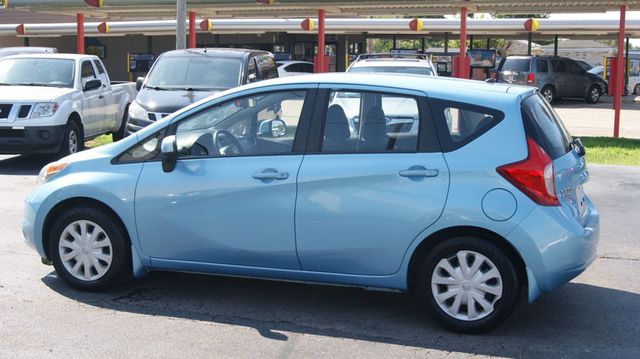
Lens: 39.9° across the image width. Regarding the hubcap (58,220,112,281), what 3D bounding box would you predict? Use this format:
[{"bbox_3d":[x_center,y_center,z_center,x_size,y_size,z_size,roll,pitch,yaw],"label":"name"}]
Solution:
[{"bbox_3d":[-1.594,0.485,6.016,0.410,0.410,0.060,3,8,19],"label":"hubcap"}]

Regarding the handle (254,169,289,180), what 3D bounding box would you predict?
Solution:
[{"bbox_3d":[-0.303,-0.019,5.452,0.240,0.050,0.055,3,8,19],"label":"handle"}]

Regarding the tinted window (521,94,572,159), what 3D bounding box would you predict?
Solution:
[{"bbox_3d":[1.498,-0.372,5.639,0.140,0.430,1.120,-24,-2,21],"label":"tinted window"}]

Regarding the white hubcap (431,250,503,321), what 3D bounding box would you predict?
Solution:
[{"bbox_3d":[0.860,0.616,5.126,0.415,0.415,0.060,3,8,20],"label":"white hubcap"}]

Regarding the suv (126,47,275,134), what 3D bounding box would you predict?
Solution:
[{"bbox_3d":[-1.805,-1.263,14.924,1.750,1.870,4.700,1,7,5],"label":"suv"}]

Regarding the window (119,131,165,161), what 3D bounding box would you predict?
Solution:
[{"bbox_3d":[-1.176,-0.229,5.860,0.350,0.235,0.070,2,-11,25],"label":"window"}]

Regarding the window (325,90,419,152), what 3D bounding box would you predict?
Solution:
[{"bbox_3d":[0.321,-0.350,5.381,0.590,0.380,0.050,3,-11,19],"label":"window"}]

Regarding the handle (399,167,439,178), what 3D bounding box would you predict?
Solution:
[{"bbox_3d":[0.578,-0.034,5.143,0.240,0.047,0.055,3,8,19],"label":"handle"}]

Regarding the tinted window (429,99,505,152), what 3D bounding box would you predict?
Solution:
[{"bbox_3d":[0.856,-0.319,5.220,0.440,0.320,0.060,2,-12,13],"label":"tinted window"}]

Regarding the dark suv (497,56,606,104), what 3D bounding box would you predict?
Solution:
[{"bbox_3d":[8.830,-3.710,33.000,4.440,1.730,1.810,-4,9,-35],"label":"dark suv"}]

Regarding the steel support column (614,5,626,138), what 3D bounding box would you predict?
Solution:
[{"bbox_3d":[6.463,-2.327,19.000,0.115,2.858,0.115,4,8,28],"label":"steel support column"}]

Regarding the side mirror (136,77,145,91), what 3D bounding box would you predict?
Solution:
[{"bbox_3d":[-3.121,-1.668,15.400,0.220,0.240,0.150,1,7,3],"label":"side mirror"}]

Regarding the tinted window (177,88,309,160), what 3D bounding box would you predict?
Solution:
[{"bbox_3d":[-0.529,-0.368,5.654,0.880,0.460,0.080,3,-10,21],"label":"tinted window"}]

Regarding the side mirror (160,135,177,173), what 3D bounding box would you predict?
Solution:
[{"bbox_3d":[-0.967,-0.160,5.640,0.110,0.220,0.180,1,7,1],"label":"side mirror"}]

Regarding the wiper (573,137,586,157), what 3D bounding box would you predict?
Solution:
[{"bbox_3d":[1.691,-0.210,5.773,0.090,0.110,0.330,3,8,19],"label":"wiper"}]

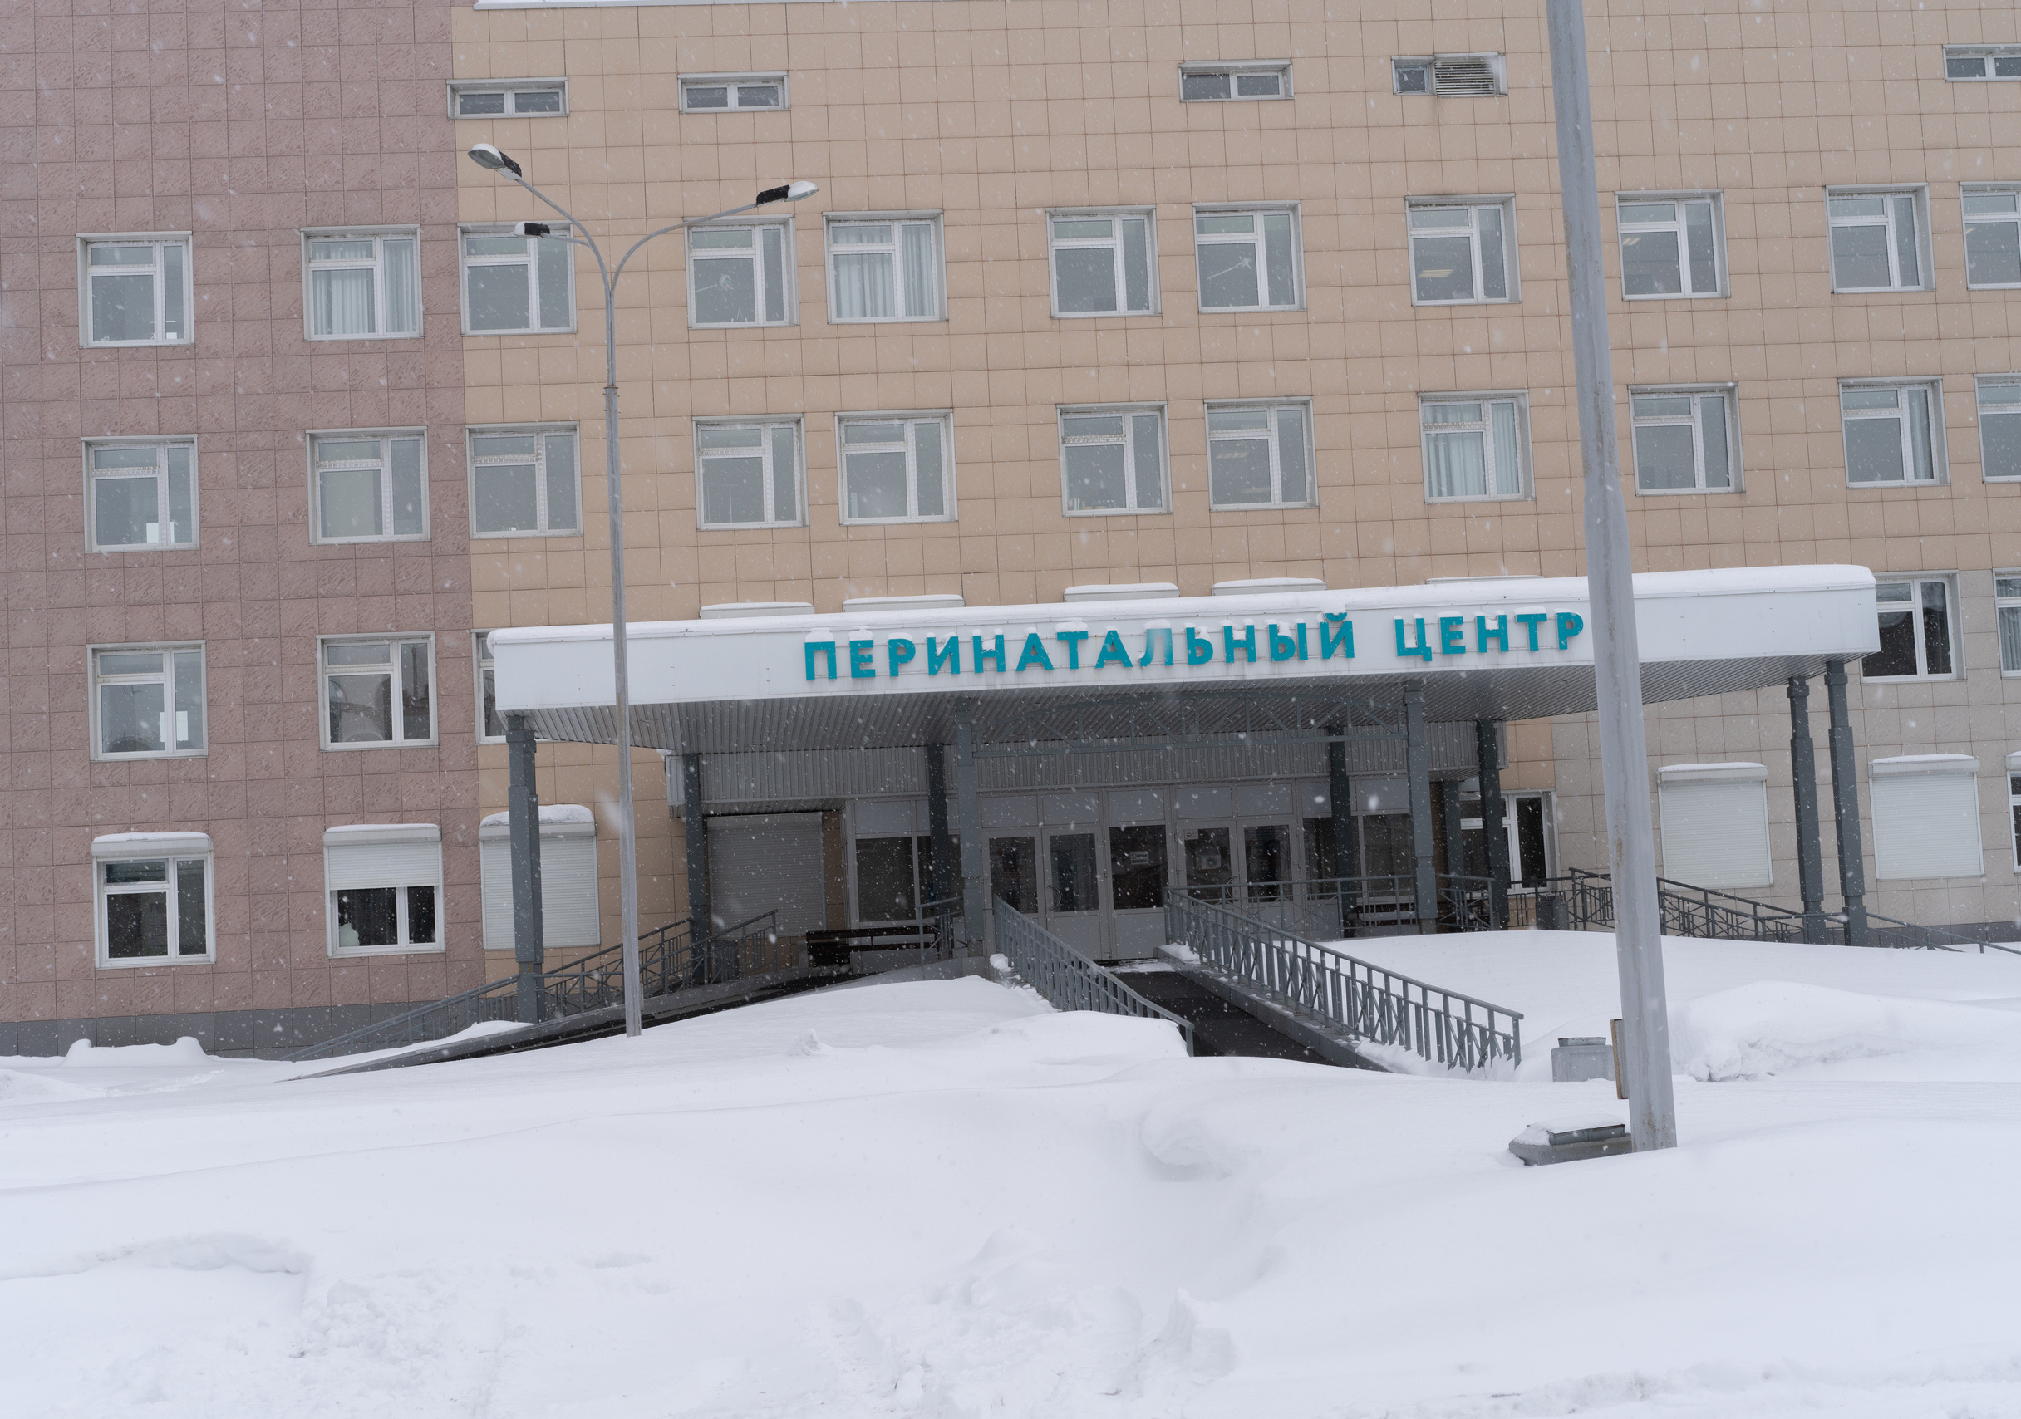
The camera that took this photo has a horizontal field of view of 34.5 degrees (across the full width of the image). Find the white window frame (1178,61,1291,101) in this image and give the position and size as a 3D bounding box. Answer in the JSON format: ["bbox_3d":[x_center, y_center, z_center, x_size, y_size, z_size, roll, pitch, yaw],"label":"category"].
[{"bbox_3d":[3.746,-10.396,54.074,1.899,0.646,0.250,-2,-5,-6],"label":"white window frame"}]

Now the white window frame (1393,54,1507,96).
[{"bbox_3d":[7.338,-10.589,54.402,1.930,0.663,0.300,-2,-5,-6],"label":"white window frame"}]

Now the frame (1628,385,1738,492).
[{"bbox_3d":[11.376,-4.528,54.730,1.851,1.827,0.200,-2,-5,-6],"label":"frame"}]

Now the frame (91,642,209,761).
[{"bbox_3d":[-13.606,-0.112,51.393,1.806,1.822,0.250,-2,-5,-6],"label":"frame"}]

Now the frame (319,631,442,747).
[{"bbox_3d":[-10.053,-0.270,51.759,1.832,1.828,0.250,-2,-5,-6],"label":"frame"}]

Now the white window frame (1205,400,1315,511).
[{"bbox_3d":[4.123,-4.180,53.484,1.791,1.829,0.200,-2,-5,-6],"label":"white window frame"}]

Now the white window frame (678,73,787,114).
[{"bbox_3d":[-4.505,-10.060,53.163,1.781,0.629,0.200,-2,-5,-6],"label":"white window frame"}]

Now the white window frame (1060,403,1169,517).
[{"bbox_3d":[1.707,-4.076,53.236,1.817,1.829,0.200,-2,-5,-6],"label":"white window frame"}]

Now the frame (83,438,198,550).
[{"bbox_3d":[-13.926,-3.444,52.184,1.768,1.827,0.200,-2,-5,-6],"label":"frame"}]

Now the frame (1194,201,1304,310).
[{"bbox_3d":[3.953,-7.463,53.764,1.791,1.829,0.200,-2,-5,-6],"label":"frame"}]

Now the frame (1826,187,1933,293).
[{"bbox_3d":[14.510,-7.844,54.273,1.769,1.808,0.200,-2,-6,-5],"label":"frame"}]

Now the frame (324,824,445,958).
[{"bbox_3d":[-9.817,2.862,51.007,1.800,1.991,0.250,-2,-6,-5],"label":"frame"}]

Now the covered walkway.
[{"bbox_3d":[2.309,1.333,47.225,18.830,5.024,7.400,-2,-5,-6],"label":"covered walkway"}]

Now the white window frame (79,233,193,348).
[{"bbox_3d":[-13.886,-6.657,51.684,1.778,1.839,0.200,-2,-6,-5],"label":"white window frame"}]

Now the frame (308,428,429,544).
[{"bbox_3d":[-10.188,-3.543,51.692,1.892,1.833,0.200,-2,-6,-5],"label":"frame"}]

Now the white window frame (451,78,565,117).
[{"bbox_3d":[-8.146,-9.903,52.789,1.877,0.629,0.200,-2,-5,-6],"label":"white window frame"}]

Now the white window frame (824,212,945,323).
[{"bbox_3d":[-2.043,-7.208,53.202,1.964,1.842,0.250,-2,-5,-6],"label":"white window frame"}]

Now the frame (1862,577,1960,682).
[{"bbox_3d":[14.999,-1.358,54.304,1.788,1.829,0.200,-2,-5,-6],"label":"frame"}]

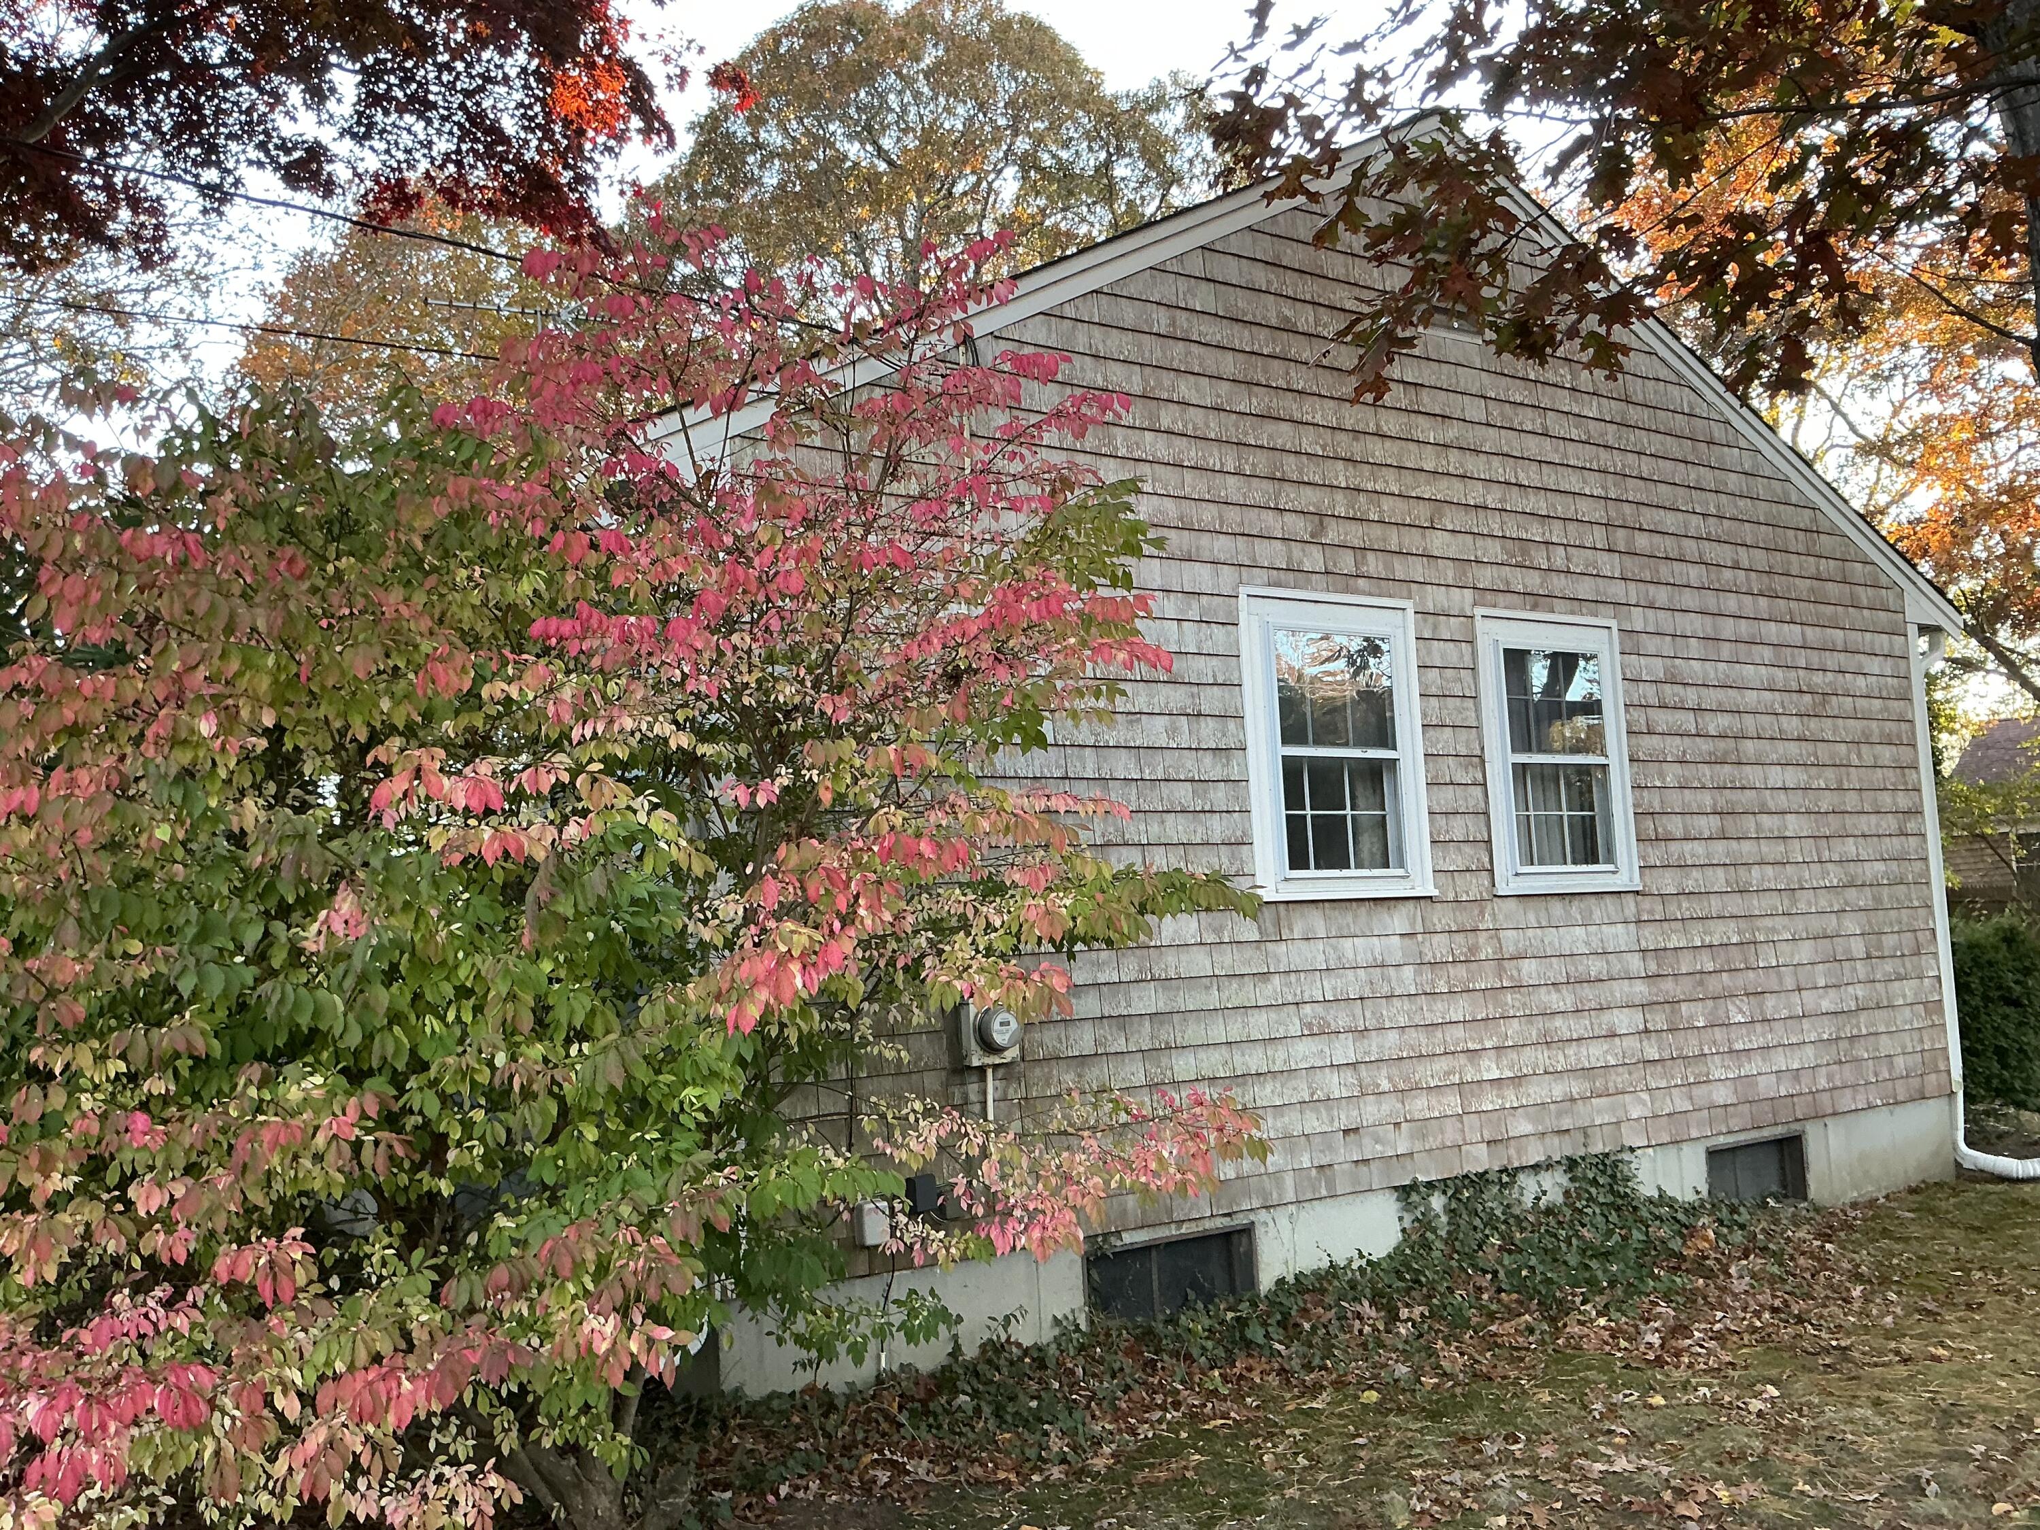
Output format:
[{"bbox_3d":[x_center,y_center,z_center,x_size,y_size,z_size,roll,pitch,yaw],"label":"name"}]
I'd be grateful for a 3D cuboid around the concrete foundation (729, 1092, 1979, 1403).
[{"bbox_3d":[2.070,2.068,7.535,7.401,0.462,0.300,1,-7,-32],"label":"concrete foundation"}]

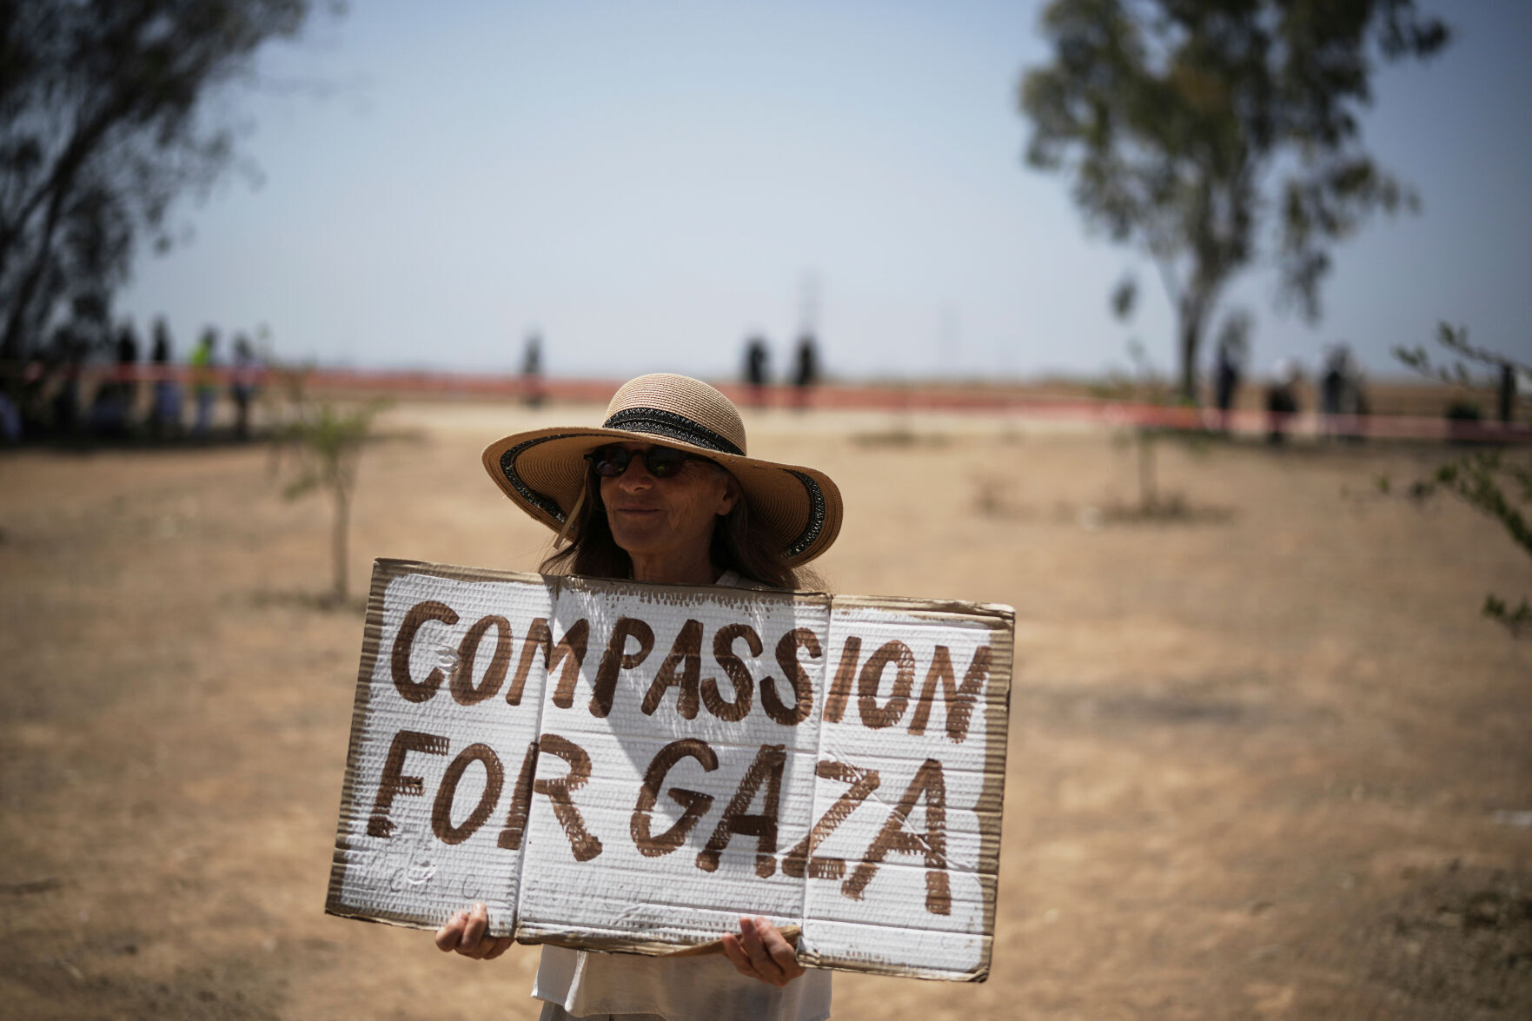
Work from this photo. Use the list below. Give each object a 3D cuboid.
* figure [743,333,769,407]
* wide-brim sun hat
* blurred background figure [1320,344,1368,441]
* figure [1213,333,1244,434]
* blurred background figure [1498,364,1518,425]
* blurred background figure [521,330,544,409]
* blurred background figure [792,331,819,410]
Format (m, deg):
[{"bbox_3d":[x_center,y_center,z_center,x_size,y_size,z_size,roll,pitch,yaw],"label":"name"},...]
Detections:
[{"bbox_3d":[-0.237,-3.231,49.500,0.520,1.700,0.360,1,3,0],"label":"figure"},{"bbox_3d":[-0.112,-0.083,2.580,0.440,0.165,0.435,2,-20,25],"label":"wide-brim sun hat"},{"bbox_3d":[10.272,-2.096,38.000,0.600,1.720,0.400,1,3,0],"label":"blurred background figure"},{"bbox_3d":[8.349,-2.275,38.500,0.520,1.720,0.360,1,3,0],"label":"figure"},{"bbox_3d":[16.044,-2.433,46.000,0.480,1.680,0.360,1,3,0],"label":"blurred background figure"},{"bbox_3d":[-5.224,-3.141,47.500,0.500,1.720,0.360,1,3,0],"label":"blurred background figure"},{"bbox_3d":[0.887,-3.166,48.500,0.520,1.720,0.360,1,3,0],"label":"blurred background figure"}]

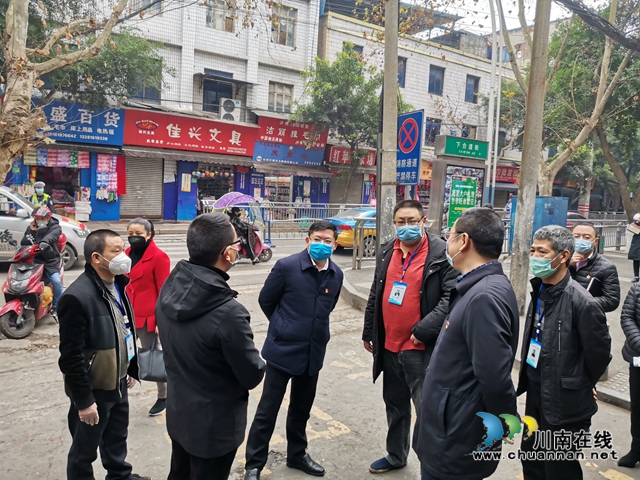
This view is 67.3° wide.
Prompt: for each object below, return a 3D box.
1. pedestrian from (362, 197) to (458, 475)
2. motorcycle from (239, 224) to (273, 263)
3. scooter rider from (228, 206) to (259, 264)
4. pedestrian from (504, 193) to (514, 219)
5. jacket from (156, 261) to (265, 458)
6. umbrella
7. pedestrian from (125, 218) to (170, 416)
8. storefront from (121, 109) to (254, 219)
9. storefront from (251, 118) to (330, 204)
[{"bbox_3d":[0.542,0.609,3.147,0.620,1.730,0.400,4,5,19],"label":"pedestrian"},{"bbox_3d":[-2.009,0.080,13.061,1.680,1.080,0.650,0,5,-30],"label":"motorcycle"},{"bbox_3d":[-1.973,-0.116,12.400,0.700,1.460,0.480,0,6,-26],"label":"scooter rider"},{"bbox_3d":[7.042,-0.905,17.863,0.500,1.650,0.340,5,5,30],"label":"pedestrian"},{"bbox_3d":[-0.490,0.517,2.170,0.510,0.820,0.380,6,7,33],"label":"jacket"},{"bbox_3d":[-2.216,-1.061,12.911,1.250,0.440,0.750,0,5,-30],"label":"umbrella"},{"bbox_3d":[-1.417,0.606,3.860,0.460,1.600,0.320,4,6,14],"label":"pedestrian"},{"bbox_3d":[-5.610,-3.067,21.291,5.850,4.500,1.200,-1,7,-32],"label":"storefront"},{"bbox_3d":[-1.319,-3.414,23.908,4.220,5.000,1.200,-1,7,-32],"label":"storefront"}]

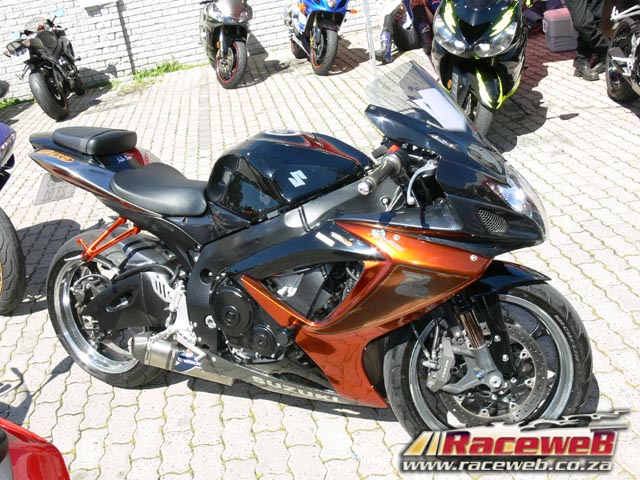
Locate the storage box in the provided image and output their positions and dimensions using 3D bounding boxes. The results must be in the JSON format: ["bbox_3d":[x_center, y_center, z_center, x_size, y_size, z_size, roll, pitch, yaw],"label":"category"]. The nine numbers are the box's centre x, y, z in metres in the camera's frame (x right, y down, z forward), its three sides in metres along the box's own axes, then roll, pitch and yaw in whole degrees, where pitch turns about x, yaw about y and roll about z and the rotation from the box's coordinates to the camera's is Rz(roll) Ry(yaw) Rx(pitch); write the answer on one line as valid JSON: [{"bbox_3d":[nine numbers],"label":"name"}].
[{"bbox_3d":[2.405,-2.077,6.386,0.350,0.350,0.300,-4,27,12],"label":"storage box"}]

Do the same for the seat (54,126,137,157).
[{"bbox_3d":[-0.793,-0.344,2.254,0.370,0.090,0.230,4,17,26],"label":"seat"}]

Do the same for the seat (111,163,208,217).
[{"bbox_3d":[-0.506,-0.178,2.159,0.440,0.125,0.280,4,17,26],"label":"seat"}]

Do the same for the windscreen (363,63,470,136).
[{"bbox_3d":[0.294,-0.371,1.697,0.250,0.200,0.360,4,17,26],"label":"windscreen"}]

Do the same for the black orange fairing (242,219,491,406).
[{"bbox_3d":[0.127,0.193,1.809,0.725,0.585,0.250,4,17,26],"label":"black orange fairing"}]

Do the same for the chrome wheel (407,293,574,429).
[{"bbox_3d":[0.472,0.367,1.830,0.460,0.460,0.110,-8,5,3],"label":"chrome wheel"}]

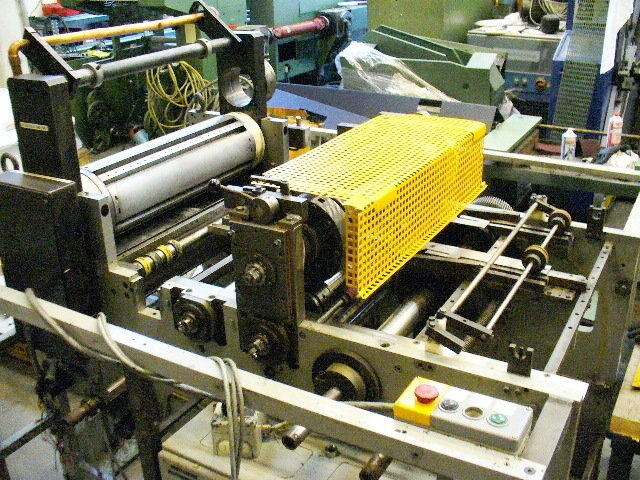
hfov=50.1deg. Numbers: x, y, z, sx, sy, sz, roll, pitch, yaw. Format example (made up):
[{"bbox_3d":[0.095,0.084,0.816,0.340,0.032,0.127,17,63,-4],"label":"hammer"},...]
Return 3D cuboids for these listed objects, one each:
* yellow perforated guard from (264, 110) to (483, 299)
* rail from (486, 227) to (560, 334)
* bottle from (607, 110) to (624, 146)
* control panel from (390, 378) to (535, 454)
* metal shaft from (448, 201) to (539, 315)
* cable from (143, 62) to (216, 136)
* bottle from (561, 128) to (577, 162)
[{"bbox_3d":[0.153,-0.132,1.665,0.286,0.191,0.766,11,26,28],"label":"yellow perforated guard"},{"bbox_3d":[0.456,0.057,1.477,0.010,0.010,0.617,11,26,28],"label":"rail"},{"bbox_3d":[1.016,-0.374,2.347,0.044,0.144,0.032,-5,23,-7],"label":"bottle"},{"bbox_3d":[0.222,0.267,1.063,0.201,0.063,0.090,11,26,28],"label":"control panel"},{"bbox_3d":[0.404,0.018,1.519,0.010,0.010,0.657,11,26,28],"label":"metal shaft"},{"bbox_3d":[-0.612,-0.621,3.000,0.300,0.310,0.120,11,26,28],"label":"cable"},{"bbox_3d":[0.819,-0.313,2.243,0.042,0.108,0.030,-5,23,-7],"label":"bottle"}]

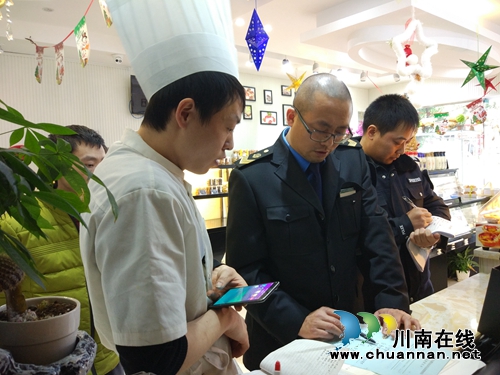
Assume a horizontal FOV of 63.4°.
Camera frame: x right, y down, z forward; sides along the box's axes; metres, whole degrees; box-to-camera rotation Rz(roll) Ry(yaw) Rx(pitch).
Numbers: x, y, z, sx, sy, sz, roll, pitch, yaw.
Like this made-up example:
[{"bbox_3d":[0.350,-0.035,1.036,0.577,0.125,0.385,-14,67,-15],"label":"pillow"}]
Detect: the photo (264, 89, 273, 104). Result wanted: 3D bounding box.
[{"bbox_3d":[0.261,-1.271,5.700,0.153,0.197,0.020,-5,5,-37],"label":"photo"}]

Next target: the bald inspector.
[{"bbox_3d":[0.211,0.505,1.236,0.550,1.660,0.530,-4,5,-25],"label":"bald inspector"}]

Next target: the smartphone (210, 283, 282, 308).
[{"bbox_3d":[-0.011,0.230,0.860,0.151,0.008,0.076,-19,6,35],"label":"smartphone"}]

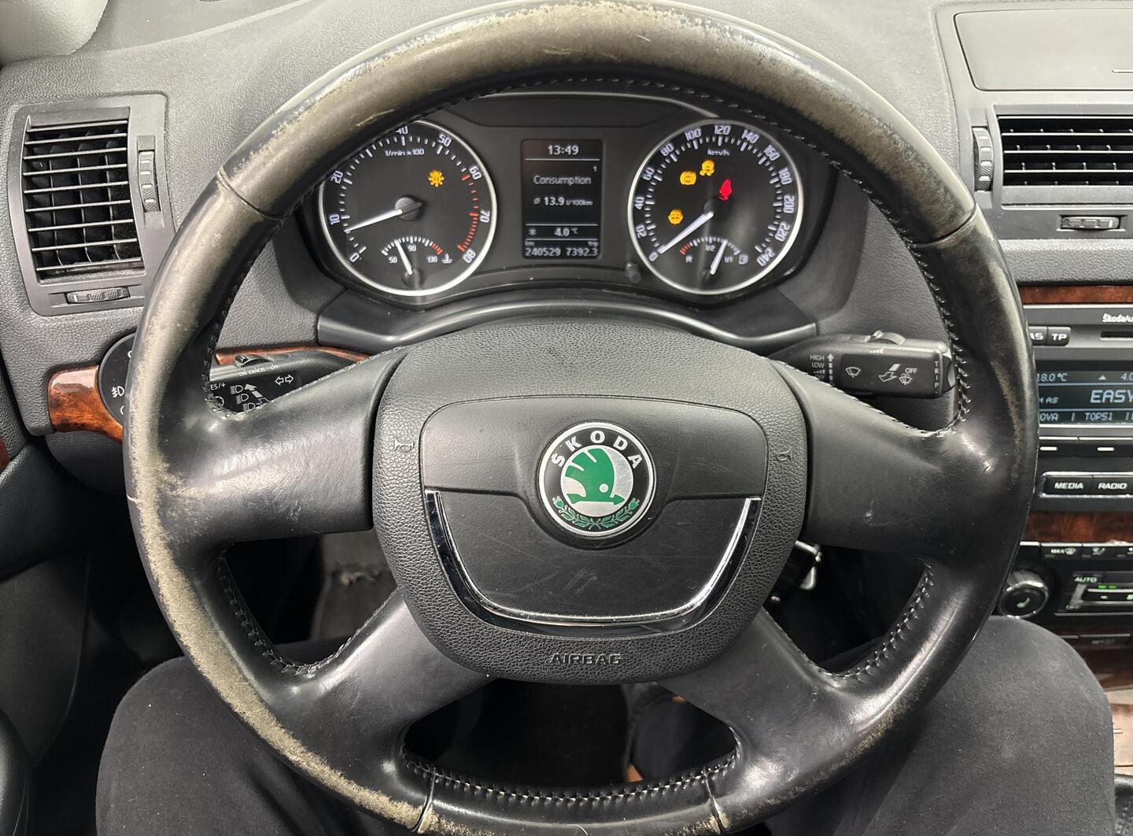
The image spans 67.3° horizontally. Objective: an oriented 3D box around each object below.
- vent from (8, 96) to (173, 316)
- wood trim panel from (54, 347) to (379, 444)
[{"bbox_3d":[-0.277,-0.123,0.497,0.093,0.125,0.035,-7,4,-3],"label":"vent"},{"bbox_3d":[-0.207,-0.014,0.505,0.195,0.047,0.030,-6,21,-7],"label":"wood trim panel"}]

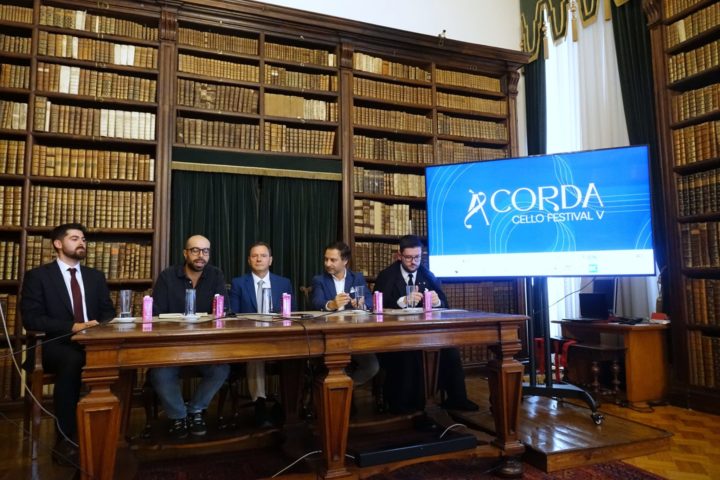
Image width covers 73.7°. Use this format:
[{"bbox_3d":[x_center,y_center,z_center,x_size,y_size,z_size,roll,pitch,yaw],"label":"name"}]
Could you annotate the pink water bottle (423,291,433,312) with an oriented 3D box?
[{"bbox_3d":[0.370,0.332,2.610,0.047,0.121,0.046,0,-5,-12],"label":"pink water bottle"}]

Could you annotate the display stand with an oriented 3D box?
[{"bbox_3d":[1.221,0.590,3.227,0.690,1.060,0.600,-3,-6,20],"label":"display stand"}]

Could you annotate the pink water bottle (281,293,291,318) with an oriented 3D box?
[{"bbox_3d":[-0.361,0.317,2.340,0.047,0.121,0.046,1,-6,-18],"label":"pink water bottle"}]

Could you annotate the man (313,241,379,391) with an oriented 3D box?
[{"bbox_3d":[-0.112,0.624,3.460,0.540,1.290,0.820,0,-5,-8],"label":"man"}]

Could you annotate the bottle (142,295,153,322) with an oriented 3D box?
[{"bbox_3d":[-0.943,0.304,2.130,0.047,0.121,0.046,2,-6,-25],"label":"bottle"}]

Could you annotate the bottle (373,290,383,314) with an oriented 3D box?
[{"bbox_3d":[0.099,0.338,2.630,0.047,0.121,0.046,1,-6,-20],"label":"bottle"}]

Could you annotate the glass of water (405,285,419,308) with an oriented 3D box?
[{"bbox_3d":[0.295,0.334,2.750,0.064,0.135,0.064,1,-6,-20],"label":"glass of water"}]

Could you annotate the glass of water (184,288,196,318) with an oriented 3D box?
[{"bbox_3d":[-0.883,0.326,2.500,0.064,0.135,0.064,1,-6,-20],"label":"glass of water"}]

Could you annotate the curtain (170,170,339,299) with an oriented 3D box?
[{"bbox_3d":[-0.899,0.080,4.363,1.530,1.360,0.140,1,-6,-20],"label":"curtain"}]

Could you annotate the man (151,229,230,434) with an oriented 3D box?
[{"bbox_3d":[-1.137,0.609,3.220,0.550,1.300,0.820,1,-6,-20],"label":"man"}]

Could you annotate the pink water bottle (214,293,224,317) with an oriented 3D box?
[{"bbox_3d":[-0.711,0.329,2.430,0.047,0.121,0.046,3,-6,-33],"label":"pink water bottle"}]

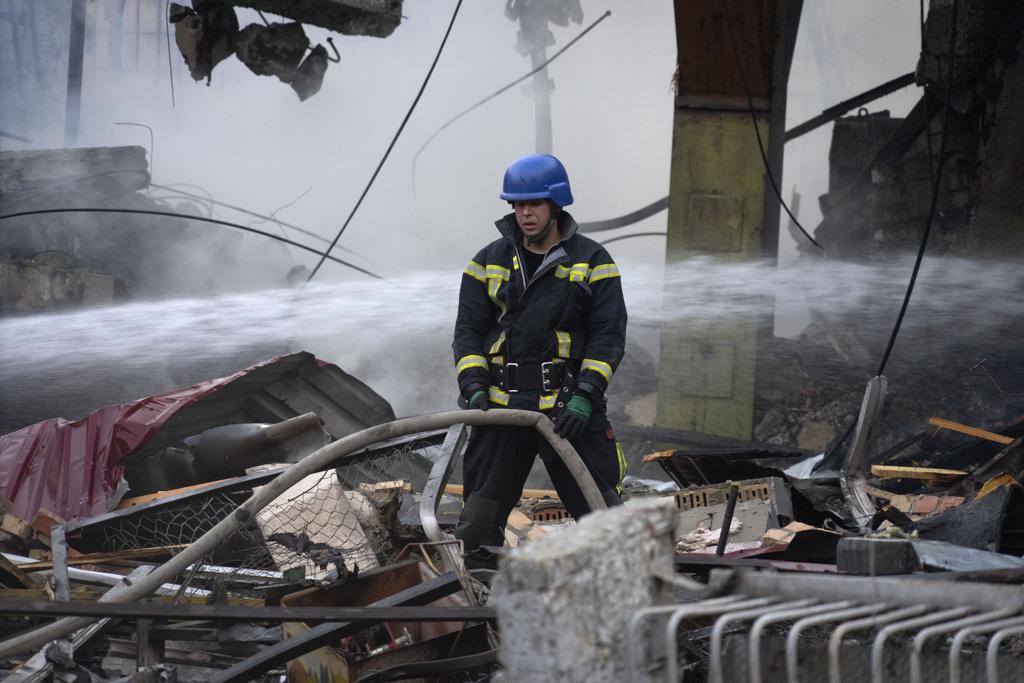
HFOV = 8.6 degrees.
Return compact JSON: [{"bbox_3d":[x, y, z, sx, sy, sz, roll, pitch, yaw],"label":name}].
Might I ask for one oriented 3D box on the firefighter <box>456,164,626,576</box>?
[{"bbox_3d":[0.105,0.214,24.200,0.660,1.760,0.460,0,1,15],"label":"firefighter"}]

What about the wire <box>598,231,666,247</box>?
[{"bbox_3d":[0.547,-0.468,31.000,0.330,0.075,0.100,0,1,0],"label":"wire"}]

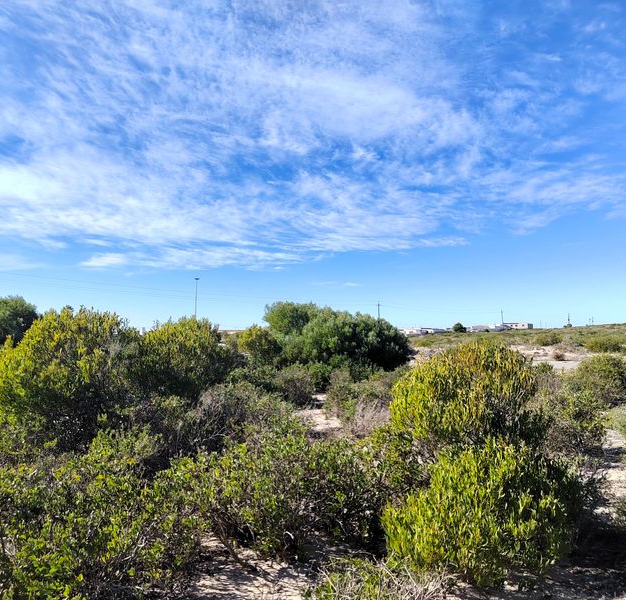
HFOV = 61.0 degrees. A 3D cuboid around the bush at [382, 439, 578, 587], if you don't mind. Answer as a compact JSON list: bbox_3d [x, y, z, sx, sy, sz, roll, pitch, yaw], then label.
[{"bbox_3d":[1.182,1.450,3.750,1.350,0.880,1.200,0,-3,0],"label":"bush"}]

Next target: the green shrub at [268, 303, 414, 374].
[{"bbox_3d":[0.922,1.449,20.000,5.500,2.700,4.500,0,-3,0],"label":"green shrub"}]

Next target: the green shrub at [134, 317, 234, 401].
[{"bbox_3d":[-2.680,1.211,11.000,2.200,1.750,2.000,0,-3,0],"label":"green shrub"}]

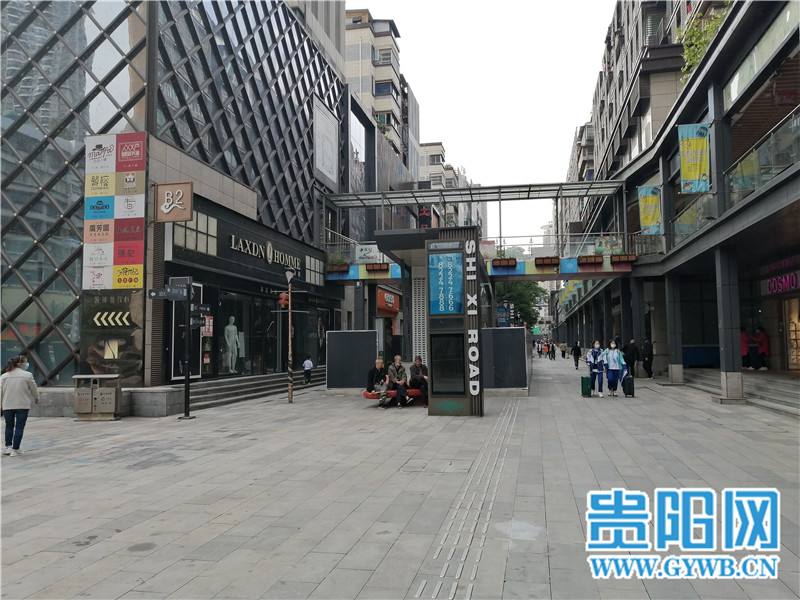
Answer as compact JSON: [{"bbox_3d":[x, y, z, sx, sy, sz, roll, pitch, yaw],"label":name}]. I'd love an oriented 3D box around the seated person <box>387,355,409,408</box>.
[{"bbox_3d":[-0.026,2.076,16.008,0.520,1.300,0.780,0,-4,-9],"label":"seated person"}]

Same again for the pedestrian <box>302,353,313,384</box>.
[{"bbox_3d":[-3.339,2.508,22.655,0.380,1.090,0.320,-1,-4,9],"label":"pedestrian"}]

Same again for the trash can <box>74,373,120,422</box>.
[{"bbox_3d":[-6.634,2.130,13.661,0.950,0.970,0.370,0,-4,-6],"label":"trash can"}]

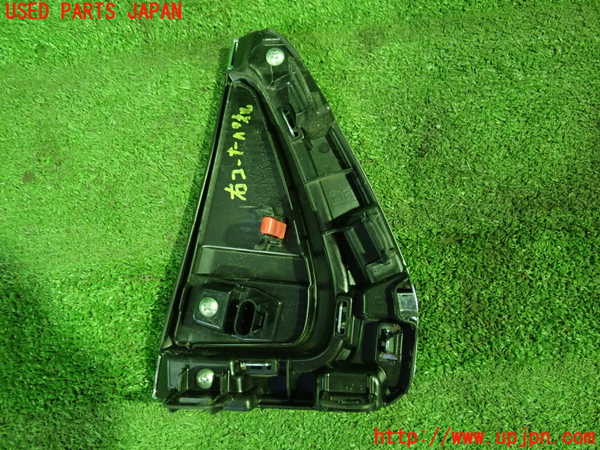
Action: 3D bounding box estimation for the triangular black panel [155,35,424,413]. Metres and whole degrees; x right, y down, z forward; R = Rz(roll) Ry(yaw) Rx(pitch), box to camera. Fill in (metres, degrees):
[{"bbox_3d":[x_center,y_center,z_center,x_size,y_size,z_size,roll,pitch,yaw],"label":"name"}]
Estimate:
[{"bbox_3d":[-0.011,-0.015,0.452,0.219,0.055,0.337,0,79,0],"label":"triangular black panel"}]

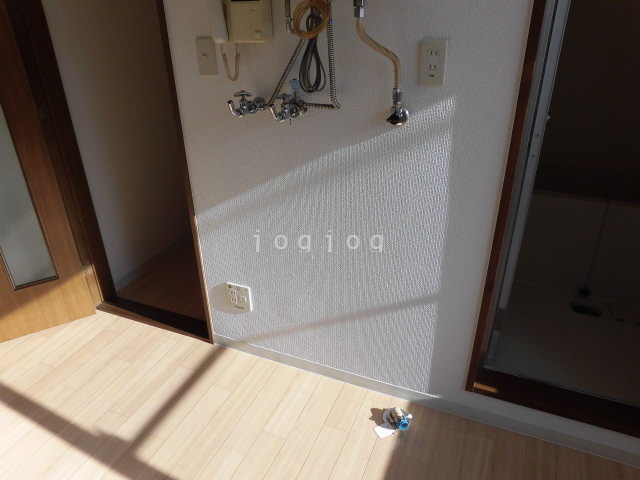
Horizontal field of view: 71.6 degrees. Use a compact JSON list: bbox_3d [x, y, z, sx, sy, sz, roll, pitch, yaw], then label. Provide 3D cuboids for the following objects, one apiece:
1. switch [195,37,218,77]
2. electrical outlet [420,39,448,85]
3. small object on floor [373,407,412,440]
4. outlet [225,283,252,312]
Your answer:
[{"bbox_3d":[-0.379,-0.612,1.484,0.071,0.120,0.014,10,27,21],"label":"switch"},{"bbox_3d":[0.308,-0.485,1.219,0.071,0.120,0.014,10,27,21],"label":"electrical outlet"},{"bbox_3d":[0.267,0.664,1.619,0.118,0.045,0.135,10,27,21],"label":"small object on floor"},{"bbox_3d":[-0.342,0.244,1.876,0.118,0.120,0.014,10,27,21],"label":"outlet"}]

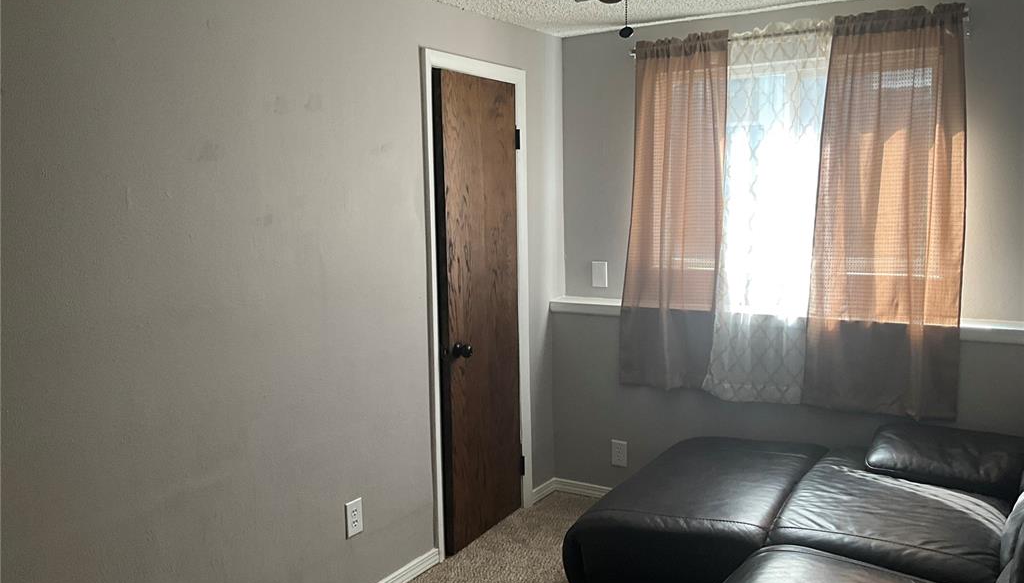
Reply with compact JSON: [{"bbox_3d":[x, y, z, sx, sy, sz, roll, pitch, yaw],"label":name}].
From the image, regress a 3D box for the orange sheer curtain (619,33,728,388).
[{"bbox_3d":[0.729,-0.345,3.938,0.485,1.600,0.110,3,8,32],"label":"orange sheer curtain"}]

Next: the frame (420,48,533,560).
[{"bbox_3d":[-0.163,0.050,3.794,0.120,2.085,0.800,3,8,32],"label":"frame"}]

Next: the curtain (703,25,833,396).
[{"bbox_3d":[1.102,-0.314,3.709,0.520,1.600,0.110,3,8,32],"label":"curtain"}]

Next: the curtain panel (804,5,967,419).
[{"bbox_3d":[1.503,-0.307,3.460,0.585,1.600,0.110,3,8,32],"label":"curtain panel"}]

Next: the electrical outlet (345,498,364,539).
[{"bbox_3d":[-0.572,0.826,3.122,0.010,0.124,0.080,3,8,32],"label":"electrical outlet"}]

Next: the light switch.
[{"bbox_3d":[0.442,-0.084,4.293,0.082,0.124,0.010,3,8,32],"label":"light switch"}]

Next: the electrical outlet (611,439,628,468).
[{"bbox_3d":[0.527,0.792,4.186,0.080,0.124,0.010,3,8,32],"label":"electrical outlet"}]

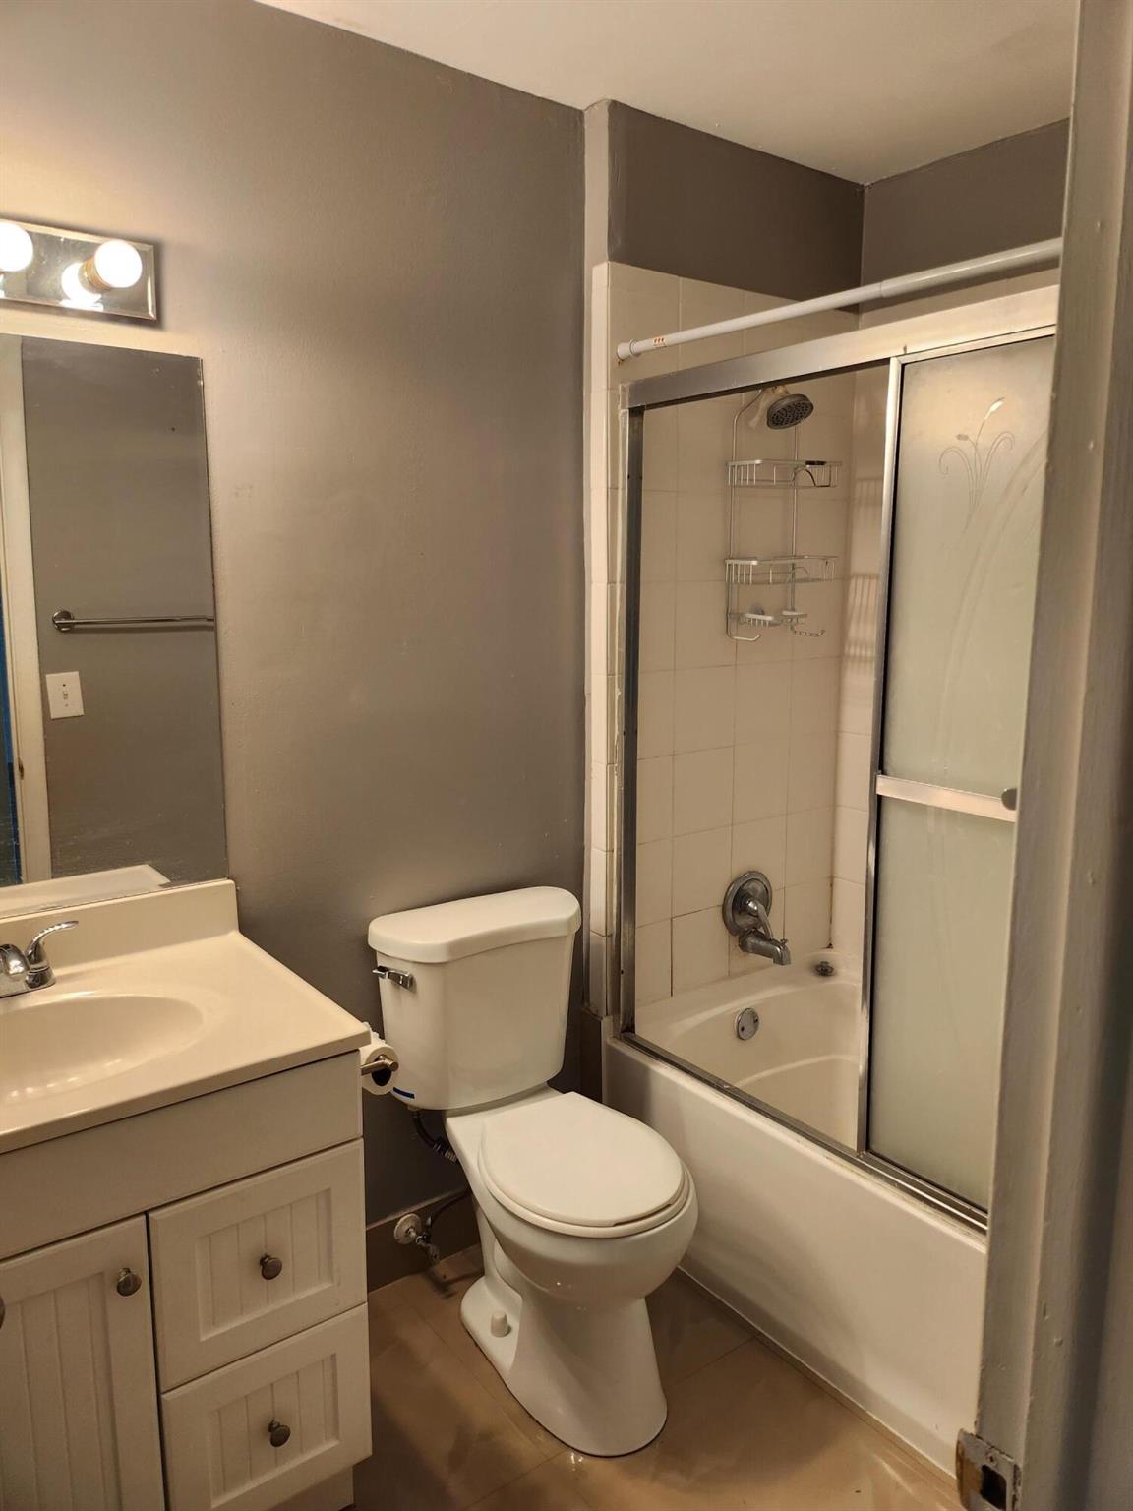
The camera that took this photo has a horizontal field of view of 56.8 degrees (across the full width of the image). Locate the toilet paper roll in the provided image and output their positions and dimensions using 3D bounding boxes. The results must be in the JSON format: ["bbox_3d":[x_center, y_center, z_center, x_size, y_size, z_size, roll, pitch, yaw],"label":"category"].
[{"bbox_3d":[-0.312,0.476,1.642,0.074,0.074,0.102,-7,12,-36],"label":"toilet paper roll"}]

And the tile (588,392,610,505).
[{"bbox_3d":[0.076,-0.671,2.231,0.010,0.201,0.054,-7,12,-36],"label":"tile"}]

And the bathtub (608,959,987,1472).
[{"bbox_3d":[0.856,0.909,2.108,0.816,0.461,1.510,-7,12,-36],"label":"bathtub"}]

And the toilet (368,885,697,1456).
[{"bbox_3d":[-0.032,0.751,2.007,0.453,0.809,0.668,-7,12,-36],"label":"toilet"}]

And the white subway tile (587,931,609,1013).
[{"bbox_3d":[0.078,0.507,2.434,0.010,0.199,0.054,-7,12,-36],"label":"white subway tile"}]

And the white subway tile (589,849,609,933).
[{"bbox_3d":[0.078,0.311,2.400,0.010,0.196,0.054,-7,12,-36],"label":"white subway tile"}]

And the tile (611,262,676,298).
[{"bbox_3d":[0.165,-0.999,2.214,0.194,0.051,0.010,-7,12,-36],"label":"tile"}]

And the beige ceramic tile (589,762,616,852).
[{"bbox_3d":[0.077,0.116,2.366,0.010,0.196,0.054,-7,12,-36],"label":"beige ceramic tile"}]

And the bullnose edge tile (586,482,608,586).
[{"bbox_3d":[0.076,-0.472,2.265,0.010,0.199,0.054,-7,12,-36],"label":"bullnose edge tile"}]

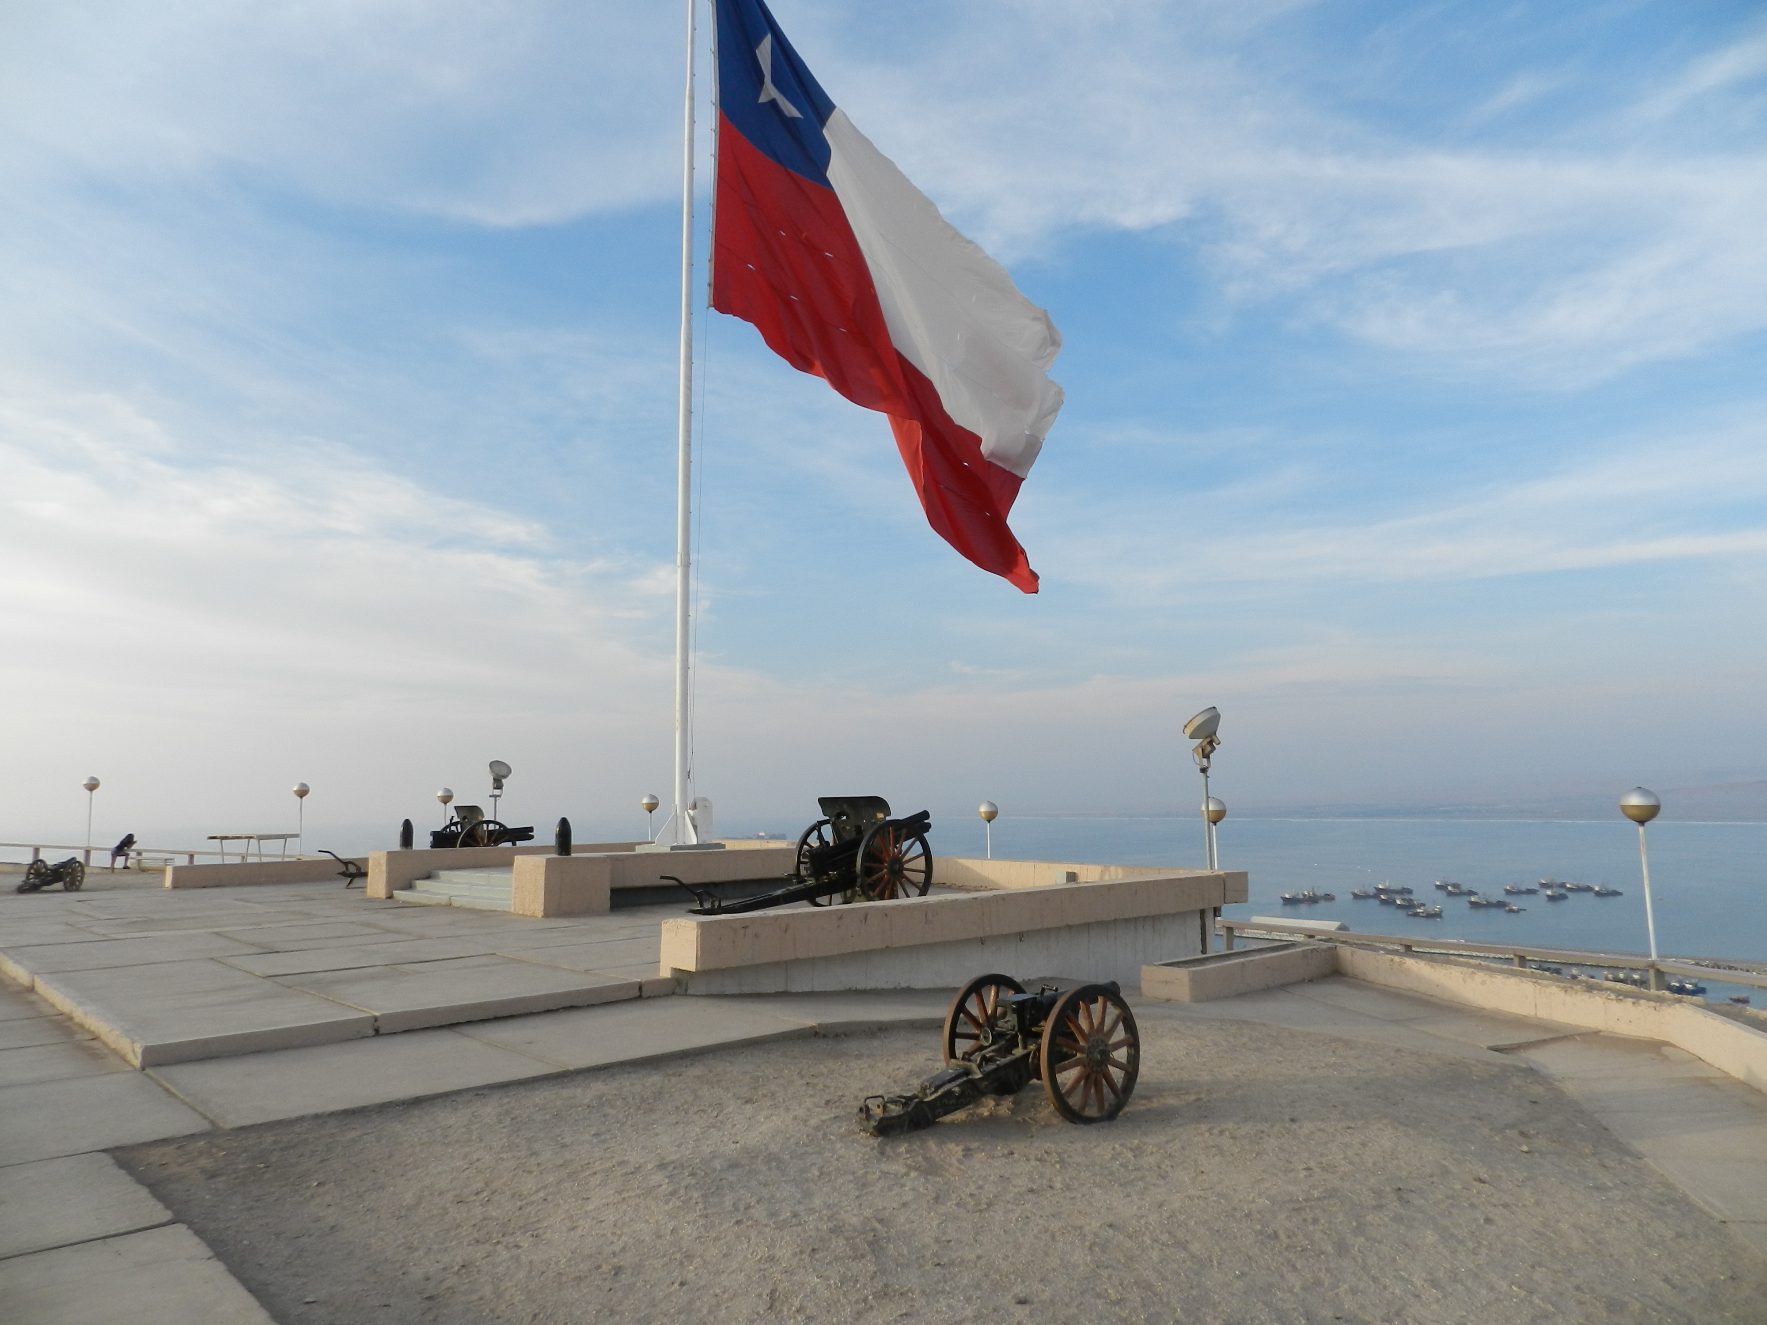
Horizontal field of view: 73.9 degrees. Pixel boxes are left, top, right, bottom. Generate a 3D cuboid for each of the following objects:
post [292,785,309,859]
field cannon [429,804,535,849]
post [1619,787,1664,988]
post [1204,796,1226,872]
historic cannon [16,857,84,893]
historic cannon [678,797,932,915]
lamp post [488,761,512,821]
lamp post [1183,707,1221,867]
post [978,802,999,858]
[{"bbox_3d":[-15.958,4.356,32.087,0.420,2.100,0.420,-1,-7,0],"label":"post"},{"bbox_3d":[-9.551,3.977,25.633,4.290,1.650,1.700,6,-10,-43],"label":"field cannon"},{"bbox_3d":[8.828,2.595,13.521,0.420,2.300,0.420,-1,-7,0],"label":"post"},{"bbox_3d":[5.361,3.233,18.768,0.420,2.150,0.420,-1,-7,0],"label":"post"},{"bbox_3d":[-20.347,5.147,28.385,1.000,0.840,1.900,-1,-7,4],"label":"historic cannon"},{"bbox_3d":[-0.949,2.670,16.218,4.520,1.660,1.700,6,-10,-43],"label":"historic cannon"},{"bbox_3d":[-9.834,3.829,30.040,0.520,2.600,0.500,6,-10,-44],"label":"lamp post"},{"bbox_3d":[4.702,1.997,17.034,0.550,2.700,0.550,-7,-9,39],"label":"lamp post"},{"bbox_3d":[2.294,4.076,25.256,0.420,2.150,0.420,-1,-7,0],"label":"post"}]

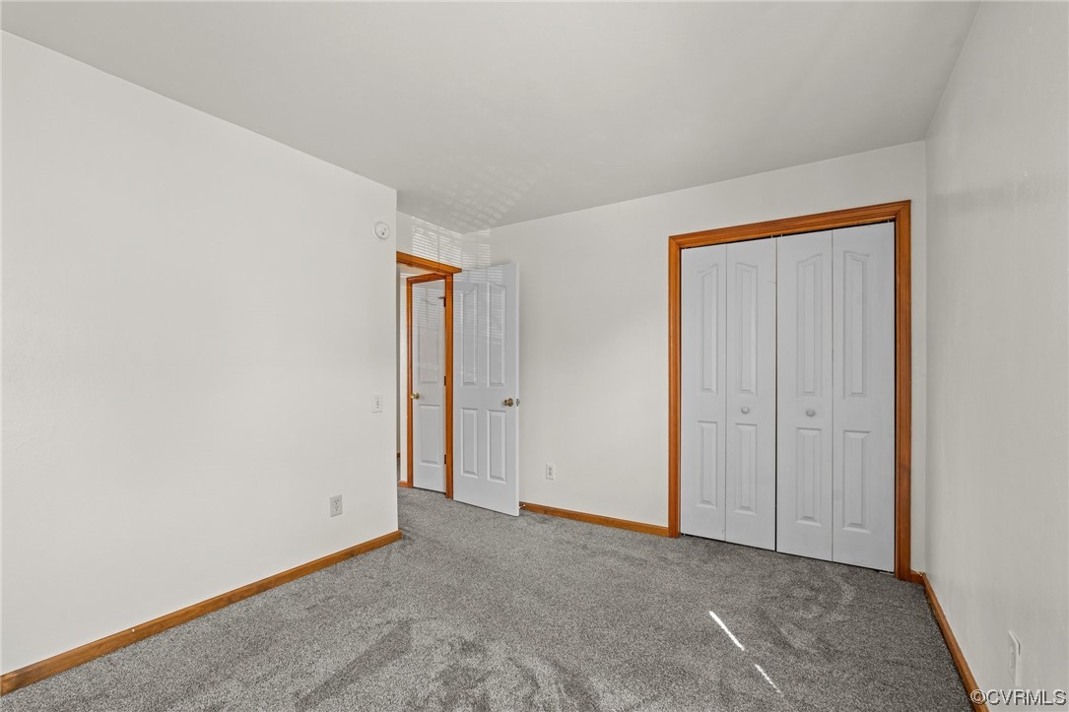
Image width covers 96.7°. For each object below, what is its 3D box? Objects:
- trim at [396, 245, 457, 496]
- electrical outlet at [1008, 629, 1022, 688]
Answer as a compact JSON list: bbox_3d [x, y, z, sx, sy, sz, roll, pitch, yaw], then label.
[{"bbox_3d":[-0.987,0.251,4.042,0.135,2.110,0.890,0,-1,33],"label":"trim"},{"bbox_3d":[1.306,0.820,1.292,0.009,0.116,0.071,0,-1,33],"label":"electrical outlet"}]

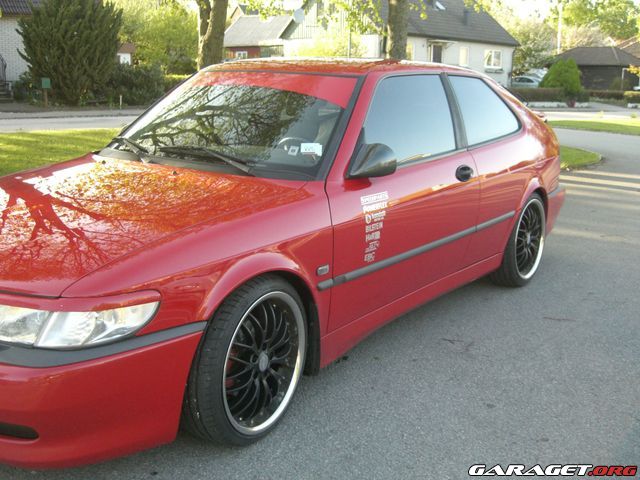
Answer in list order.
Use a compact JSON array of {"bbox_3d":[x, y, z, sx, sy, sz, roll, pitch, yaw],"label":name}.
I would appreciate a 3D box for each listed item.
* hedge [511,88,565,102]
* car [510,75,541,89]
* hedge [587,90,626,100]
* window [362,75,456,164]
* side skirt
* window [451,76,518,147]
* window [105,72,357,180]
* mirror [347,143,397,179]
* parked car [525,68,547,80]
[{"bbox_3d":[13.528,-8.946,43.500,3.800,0.830,0.800,0,12,0],"label":"hedge"},{"bbox_3d":[15.579,-11.361,52.000,1.770,1.450,4.300,-7,14,-29],"label":"car"},{"bbox_3d":[19.098,-9.700,47.000,2.800,0.600,0.700,0,12,0],"label":"hedge"},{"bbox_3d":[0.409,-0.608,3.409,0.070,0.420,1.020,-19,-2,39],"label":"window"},{"bbox_3d":[0.526,0.289,3.505,0.090,0.130,1.800,9,15,36],"label":"side skirt"},{"bbox_3d":[0.994,-0.780,4.189,0.070,0.420,0.840,-19,-2,36],"label":"window"},{"bbox_3d":[-0.406,-0.623,3.431,1.400,0.130,0.680,9,54,36],"label":"window"},{"bbox_3d":[0.208,-0.321,2.833,0.190,0.145,0.125,9,15,36],"label":"mirror"},{"bbox_3d":[17.807,-13.021,57.000,1.800,1.550,4.400,-7,14,-29],"label":"parked car"}]

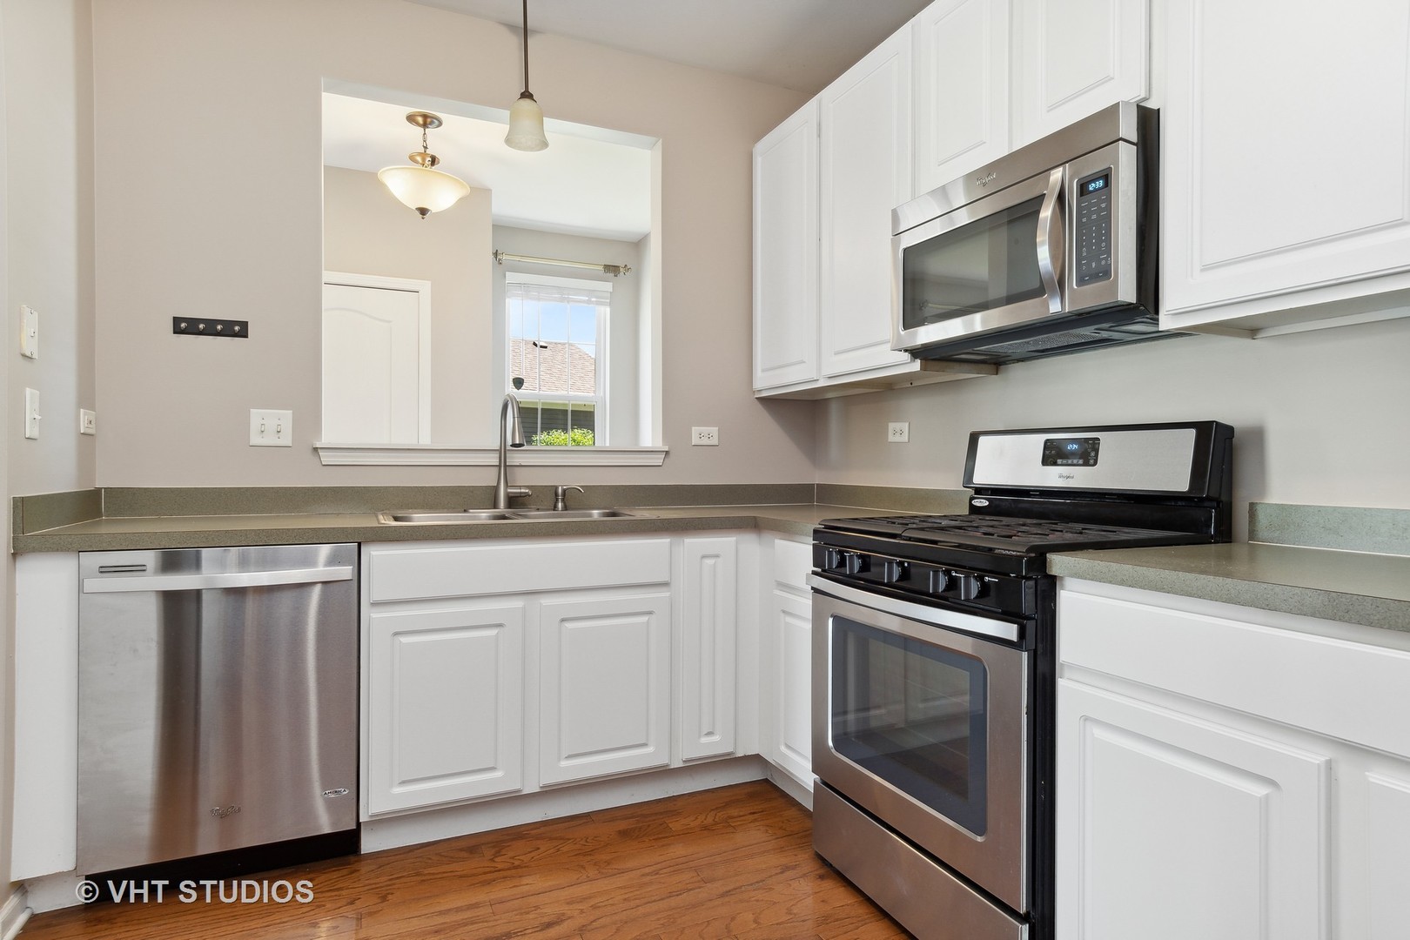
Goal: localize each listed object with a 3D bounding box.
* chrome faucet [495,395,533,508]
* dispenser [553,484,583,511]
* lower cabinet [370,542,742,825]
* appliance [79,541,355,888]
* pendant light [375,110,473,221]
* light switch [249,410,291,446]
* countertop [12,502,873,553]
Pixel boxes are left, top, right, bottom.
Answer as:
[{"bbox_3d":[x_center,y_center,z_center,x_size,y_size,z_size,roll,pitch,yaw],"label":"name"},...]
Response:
[{"bbox_3d":[-0.669,-0.060,2.502,0.135,0.420,0.250,0,0,-29],"label":"chrome faucet"},{"bbox_3d":[-0.511,0.103,2.650,0.115,0.097,0.050,0,0,-6],"label":"dispenser"},{"bbox_3d":[-0.523,0.582,2.429,1.155,0.785,0.600,0,0,-23],"label":"lower cabinet"},{"bbox_3d":[-1.340,0.612,2.071,0.605,0.835,0.610,0,0,-23],"label":"appliance"},{"bbox_3d":[-1.315,-1.410,3.300,0.400,0.465,0.400,0,0,-23],"label":"pendant light"},{"bbox_3d":[-1.447,-0.139,2.352,0.118,0.118,0.016,0,0,-23],"label":"light switch"},{"bbox_3d":[-0.464,0.173,2.220,2.550,0.042,1.030,0,0,-23],"label":"countertop"}]

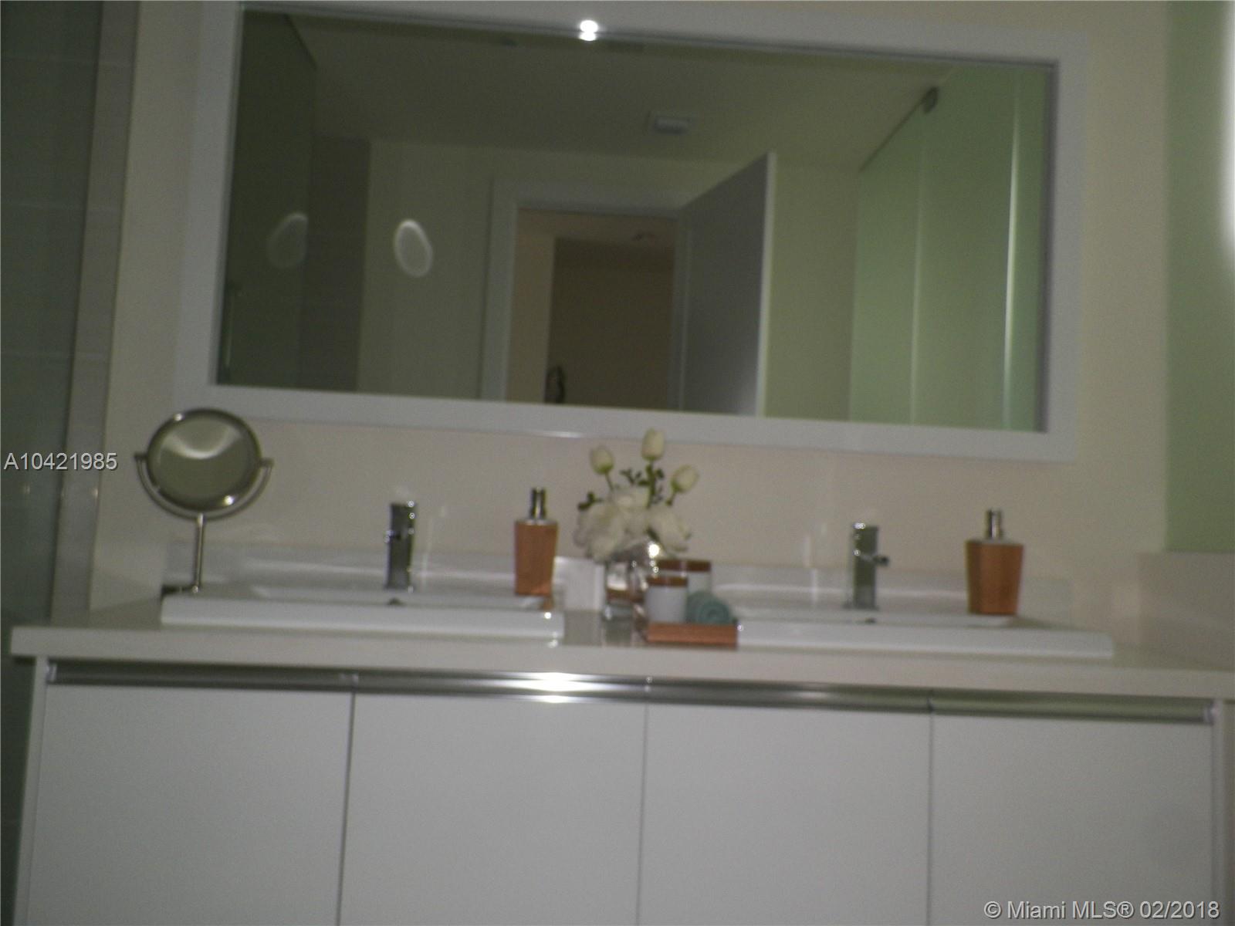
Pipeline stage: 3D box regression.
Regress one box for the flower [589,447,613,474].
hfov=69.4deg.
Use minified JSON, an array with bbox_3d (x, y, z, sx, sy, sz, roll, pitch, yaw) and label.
[{"bbox_3d":[-0.029,-0.004,1.649,0.042,0.052,0.042,-9,-3,-3],"label":"flower"}]

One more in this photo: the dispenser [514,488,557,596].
[{"bbox_3d":[-0.148,0.142,1.621,0.073,0.191,0.070,3,-4,-3],"label":"dispenser"}]

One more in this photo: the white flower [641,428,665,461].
[{"bbox_3d":[0.065,-0.034,1.656,0.042,0.059,0.042,5,-4,-3],"label":"white flower"}]

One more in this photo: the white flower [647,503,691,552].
[{"bbox_3d":[0.093,0.116,1.603,0.080,0.087,0.074,3,-4,-3],"label":"white flower"}]

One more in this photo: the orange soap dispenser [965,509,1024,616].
[{"bbox_3d":[0.701,0.184,1.661,0.074,0.194,0.070,3,-4,-3],"label":"orange soap dispenser"}]

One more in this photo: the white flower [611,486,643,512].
[{"bbox_3d":[0.017,0.068,1.634,0.064,0.051,0.064,3,-4,-3],"label":"white flower"}]

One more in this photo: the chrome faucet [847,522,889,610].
[{"bbox_3d":[0.457,0.188,1.635,0.060,0.155,0.112,3,-4,-3],"label":"chrome faucet"}]

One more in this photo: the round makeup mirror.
[{"bbox_3d":[-0.755,0.074,1.621,0.251,0.344,0.125,3,-4,-3],"label":"round makeup mirror"}]

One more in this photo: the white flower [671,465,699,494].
[{"bbox_3d":[0.125,0.030,1.655,0.041,0.055,0.041,38,-5,0],"label":"white flower"}]

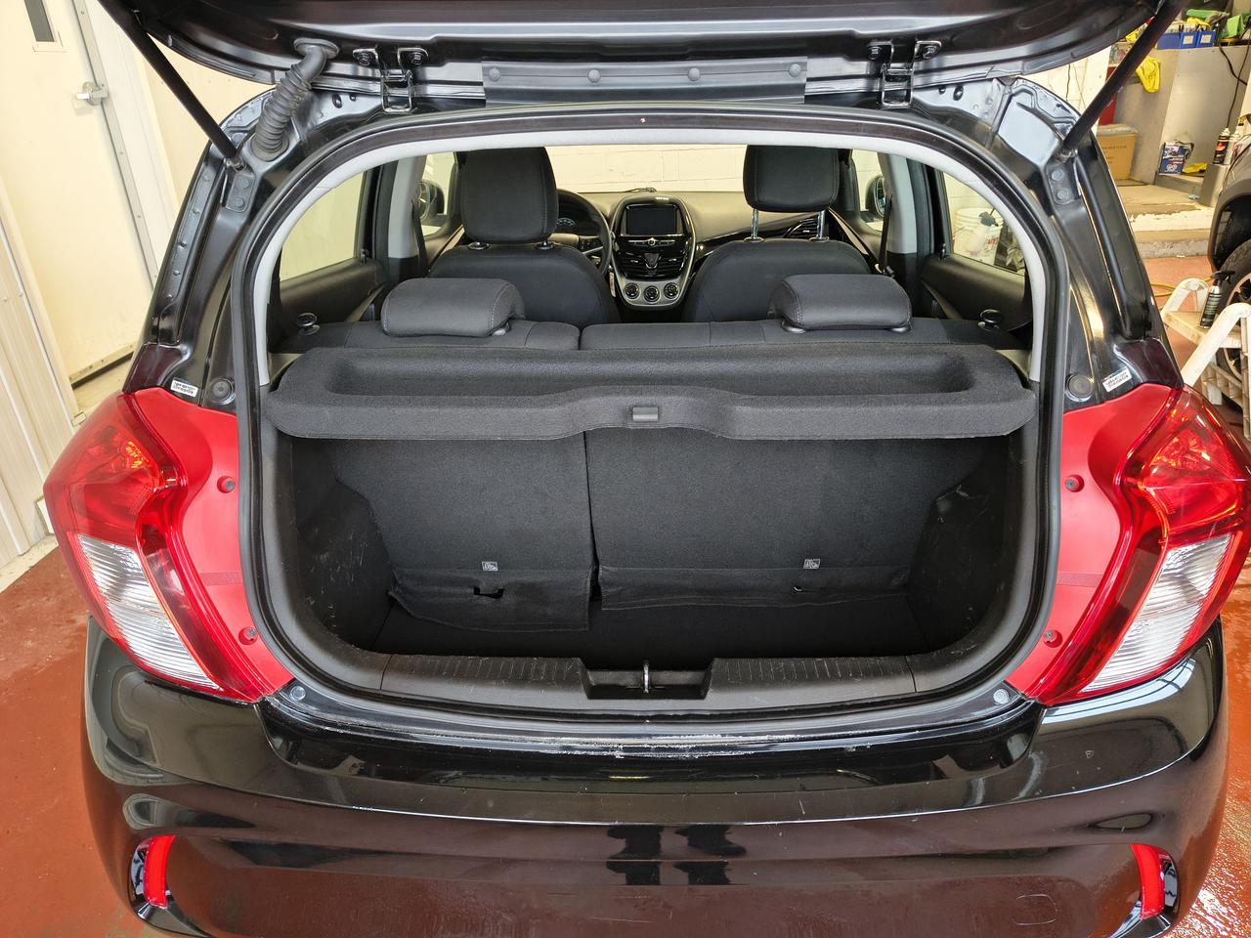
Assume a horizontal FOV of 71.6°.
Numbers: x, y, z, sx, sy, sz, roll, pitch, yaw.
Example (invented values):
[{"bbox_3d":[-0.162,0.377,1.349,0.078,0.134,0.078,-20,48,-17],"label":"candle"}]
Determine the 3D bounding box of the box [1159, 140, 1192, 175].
[{"bbox_3d":[4.151,-2.351,6.550,0.180,0.225,0.130,13,31,26],"label":"box"}]

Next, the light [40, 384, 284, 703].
[{"bbox_3d":[-0.576,0.073,1.161,0.270,0.370,0.280,0,27,2],"label":"light"}]

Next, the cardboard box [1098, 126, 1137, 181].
[{"bbox_3d":[3.799,-2.453,6.750,0.300,0.360,0.250,4,28,11],"label":"cardboard box"}]

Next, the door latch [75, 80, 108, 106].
[{"bbox_3d":[-2.029,-1.431,3.315,0.068,0.088,0.150,-1,27,2],"label":"door latch"}]

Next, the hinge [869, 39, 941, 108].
[{"bbox_3d":[0.363,-0.515,1.130,0.092,0.070,0.065,0,27,2],"label":"hinge"}]

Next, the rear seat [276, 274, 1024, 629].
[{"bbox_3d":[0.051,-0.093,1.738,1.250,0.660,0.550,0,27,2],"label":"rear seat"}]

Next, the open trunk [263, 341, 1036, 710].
[{"bbox_3d":[0.040,0.076,1.342,1.050,0.490,0.550,0,27,2],"label":"open trunk"}]

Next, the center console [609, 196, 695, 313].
[{"bbox_3d":[0.089,-0.707,2.820,0.265,0.330,0.200,0,27,2],"label":"center console"}]

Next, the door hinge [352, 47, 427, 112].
[{"bbox_3d":[-0.313,-0.516,1.150,0.092,0.070,0.065,0,27,2],"label":"door hinge"}]

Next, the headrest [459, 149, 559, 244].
[{"bbox_3d":[-0.274,-0.655,2.050,0.228,0.230,0.120,0,35,2],"label":"headrest"}]

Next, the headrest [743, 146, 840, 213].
[{"bbox_3d":[0.392,-0.735,2.060,0.225,0.230,0.120,0,35,2],"label":"headrest"}]

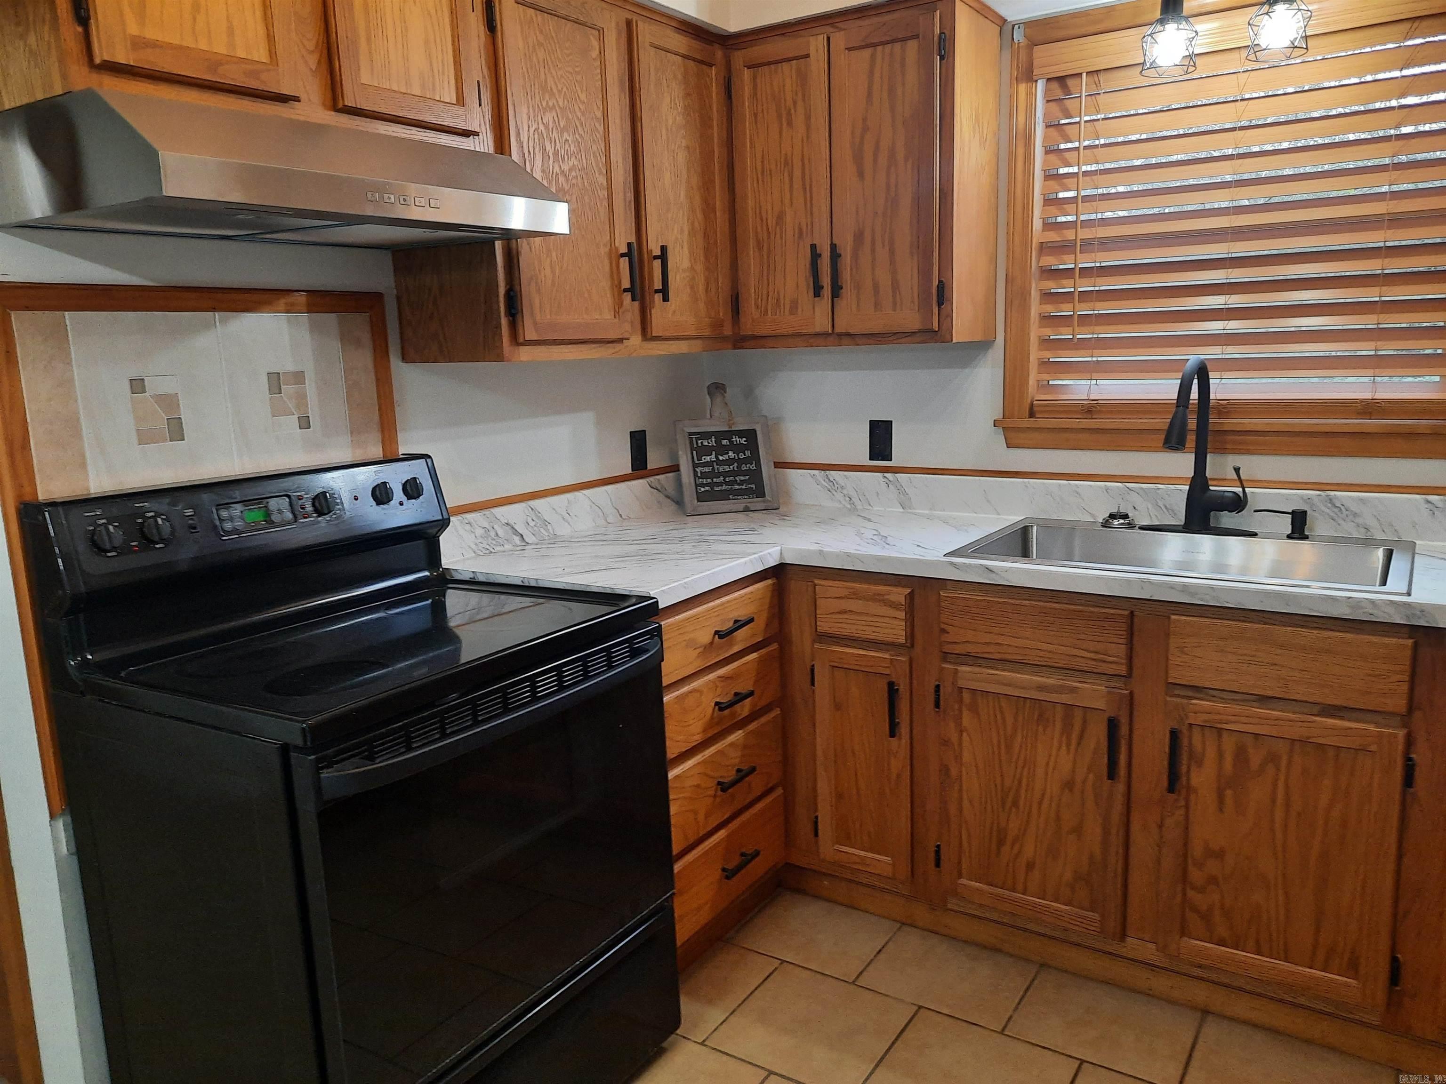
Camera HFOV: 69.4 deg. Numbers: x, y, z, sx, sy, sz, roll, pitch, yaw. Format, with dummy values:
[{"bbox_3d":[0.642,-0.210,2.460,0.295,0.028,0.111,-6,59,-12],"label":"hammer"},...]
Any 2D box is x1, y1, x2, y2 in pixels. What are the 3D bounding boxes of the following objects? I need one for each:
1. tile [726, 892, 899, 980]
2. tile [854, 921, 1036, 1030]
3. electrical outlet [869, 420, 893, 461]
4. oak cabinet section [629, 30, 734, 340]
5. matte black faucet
[{"bbox_3d":[0.222,0.933,2.484,0.327,0.010,0.278,5,12,33],"label":"tile"},{"bbox_3d":[0.500,0.956,2.302,0.327,0.010,0.278,5,12,33],"label":"tile"},{"bbox_3d":[0.438,-0.281,2.901,0.070,0.114,0.008,5,12,33],"label":"electrical outlet"},{"bbox_3d":[-0.204,-0.851,2.578,0.300,0.700,0.385,5,13,33],"label":"oak cabinet section"},{"bbox_3d":[1.023,-0.200,2.284,0.254,0.400,0.260,6,13,37],"label":"matte black faucet"}]

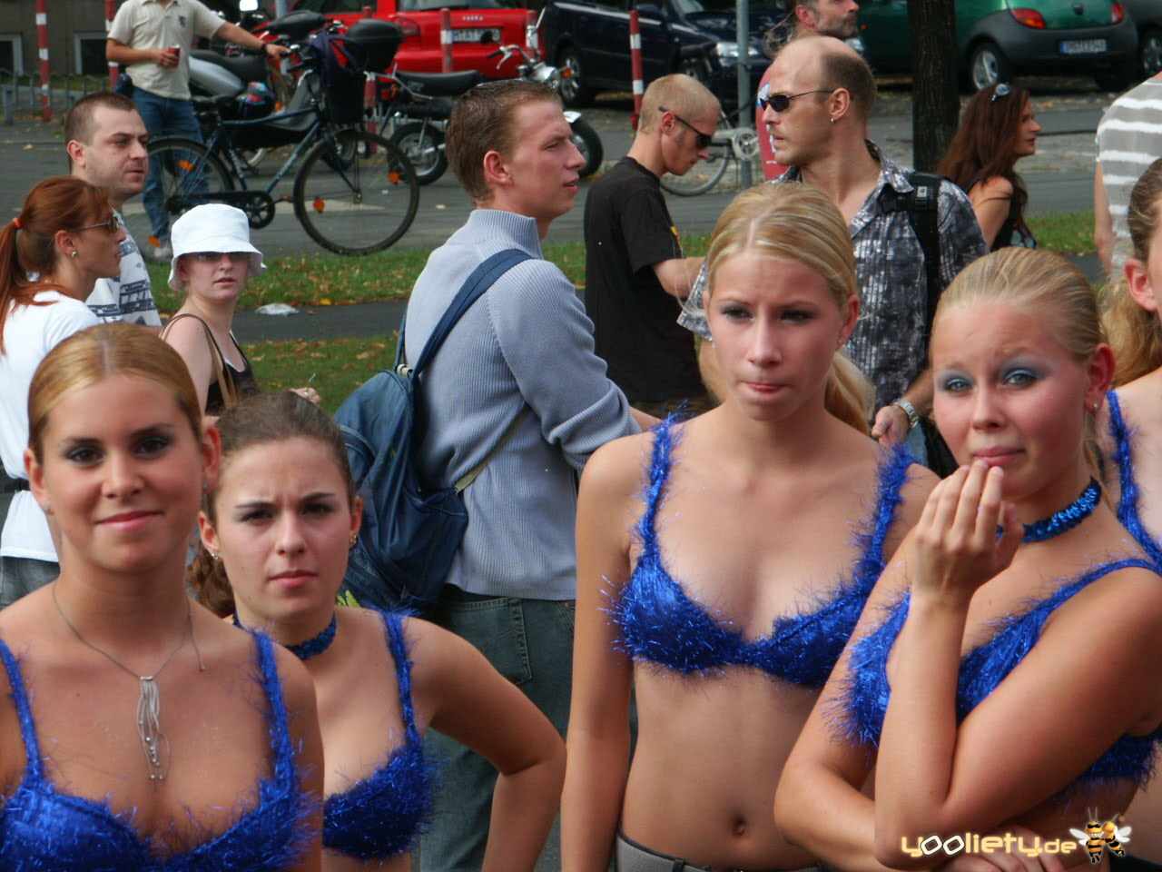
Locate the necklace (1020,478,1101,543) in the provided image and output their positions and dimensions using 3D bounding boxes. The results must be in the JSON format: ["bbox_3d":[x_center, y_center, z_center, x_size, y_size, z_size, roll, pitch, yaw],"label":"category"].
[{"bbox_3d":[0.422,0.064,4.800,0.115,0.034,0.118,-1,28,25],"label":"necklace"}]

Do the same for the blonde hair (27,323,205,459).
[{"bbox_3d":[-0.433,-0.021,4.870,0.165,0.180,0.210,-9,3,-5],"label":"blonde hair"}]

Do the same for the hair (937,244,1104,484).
[{"bbox_3d":[0.411,-0.070,4.920,0.170,0.220,0.210,-3,6,25],"label":"hair"}]

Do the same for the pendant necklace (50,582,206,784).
[{"bbox_3d":[-0.416,0.228,4.820,0.142,0.200,0.140,-2,3,-6],"label":"pendant necklace"}]

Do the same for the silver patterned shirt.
[{"bbox_3d":[0.460,-0.272,9.600,0.550,0.570,0.310,-1,6,12],"label":"silver patterned shirt"}]

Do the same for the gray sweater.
[{"bbox_3d":[-0.102,-0.053,8.830,0.360,0.655,0.480,-6,7,-33],"label":"gray sweater"}]

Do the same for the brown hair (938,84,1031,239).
[{"bbox_3d":[1.187,-0.808,15.400,0.270,0.440,0.240,-1,6,12],"label":"brown hair"}]

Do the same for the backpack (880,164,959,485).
[{"bbox_3d":[0.615,-0.211,9.700,0.320,0.570,0.280,-1,6,12],"label":"backpack"}]

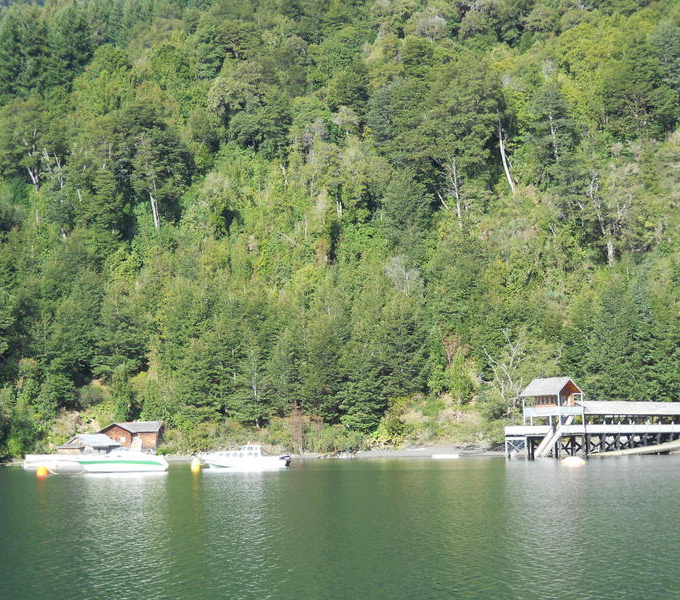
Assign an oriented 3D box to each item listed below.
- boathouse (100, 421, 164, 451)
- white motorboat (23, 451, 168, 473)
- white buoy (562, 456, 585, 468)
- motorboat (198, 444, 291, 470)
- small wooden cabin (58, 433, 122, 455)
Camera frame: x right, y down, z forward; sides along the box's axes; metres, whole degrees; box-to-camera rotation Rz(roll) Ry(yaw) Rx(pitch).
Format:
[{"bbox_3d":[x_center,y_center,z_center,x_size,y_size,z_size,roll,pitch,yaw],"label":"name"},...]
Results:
[{"bbox_3d":[-28.323,18.481,192.000,8.400,4.100,6.200,-1,-6,-3],"label":"boathouse"},{"bbox_3d":[-21.406,14.188,124.000,12.400,2.050,3.200,-1,-6,-3],"label":"white motorboat"},{"bbox_3d":[19.951,13.789,120.000,1.950,0.950,1.950,-1,-6,0],"label":"white buoy"},{"bbox_3d":[-8.907,14.624,131.000,8.300,2.350,2.800,0,-6,-7],"label":"motorboat"},{"bbox_3d":[-31.865,18.325,180.000,6.200,3.000,5.500,3,-7,-35],"label":"small wooden cabin"}]

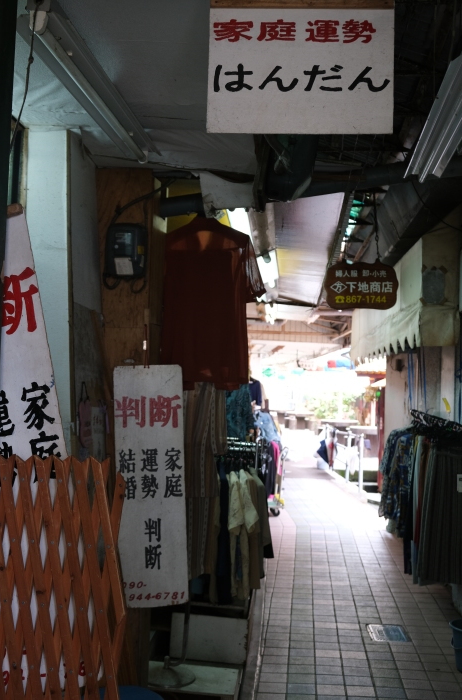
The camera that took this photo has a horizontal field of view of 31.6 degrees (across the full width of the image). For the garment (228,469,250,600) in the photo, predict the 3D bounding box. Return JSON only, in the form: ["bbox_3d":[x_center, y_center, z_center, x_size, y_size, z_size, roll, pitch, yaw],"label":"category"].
[{"bbox_3d":[0.028,1.017,4.500,0.140,0.680,0.430,1,-3,-14],"label":"garment"}]

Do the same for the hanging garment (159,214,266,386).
[{"bbox_3d":[-0.112,-0.216,3.800,0.520,0.800,0.140,0,-3,2],"label":"hanging garment"}]

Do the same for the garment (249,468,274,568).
[{"bbox_3d":[0.130,0.944,4.600,0.150,0.560,0.430,2,-3,-20],"label":"garment"}]

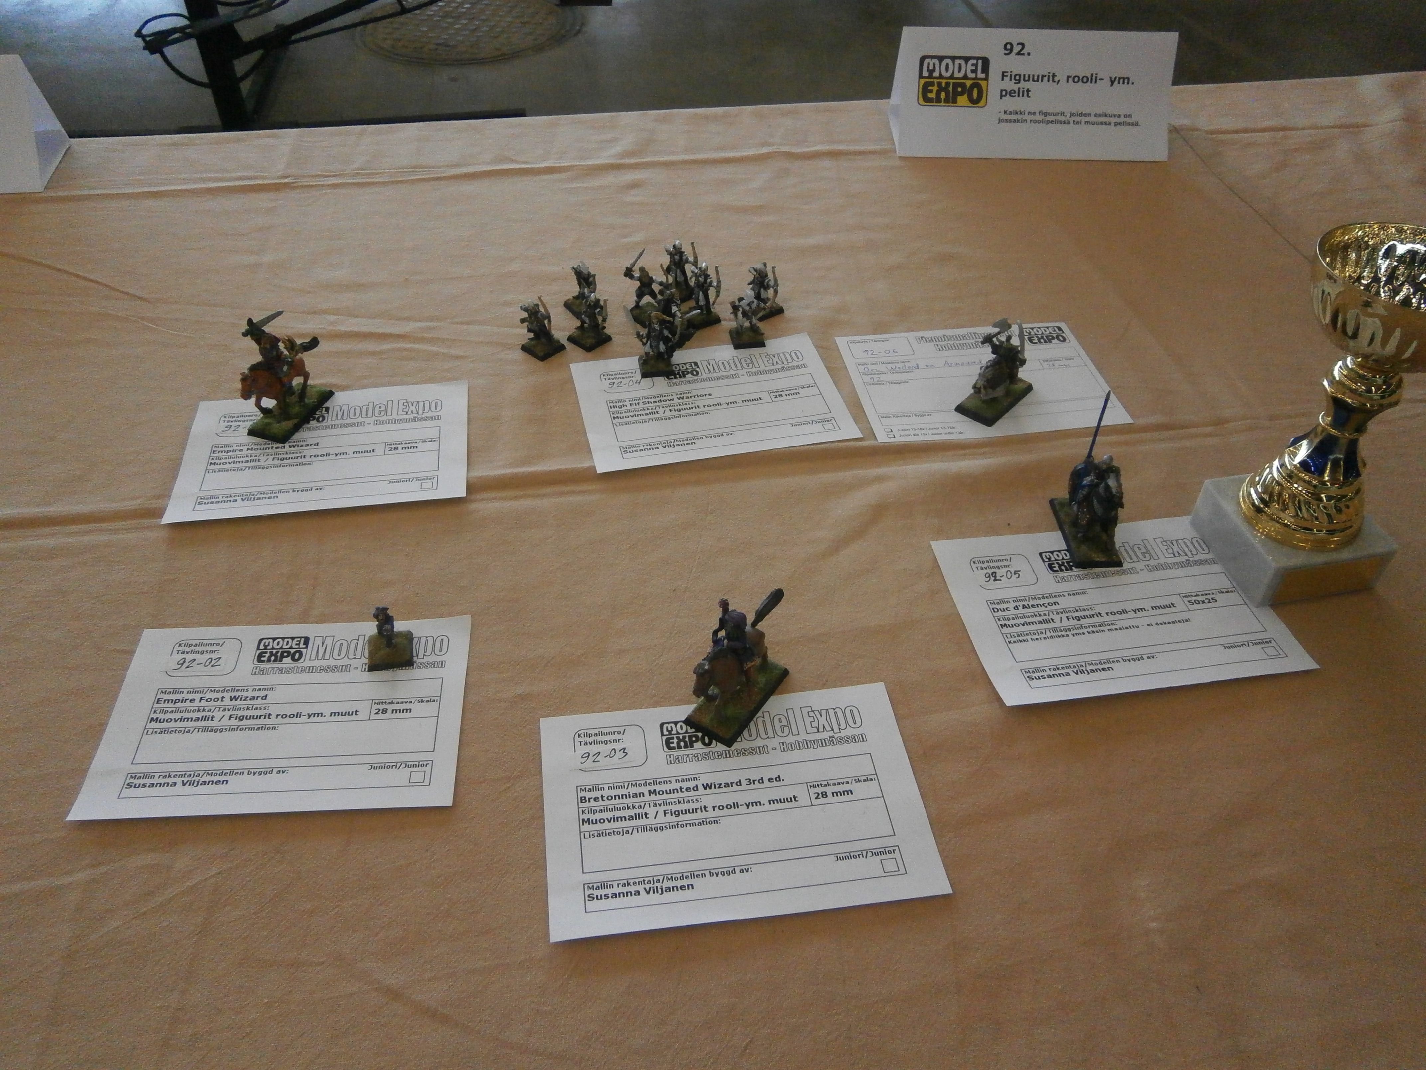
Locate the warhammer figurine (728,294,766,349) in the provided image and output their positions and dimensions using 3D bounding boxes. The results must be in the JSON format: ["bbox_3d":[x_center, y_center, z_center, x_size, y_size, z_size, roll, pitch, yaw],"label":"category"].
[{"bbox_3d":[0.022,-0.135,0.662,0.023,0.034,0.022,-4,45,-6],"label":"warhammer figurine"}]

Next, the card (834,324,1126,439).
[{"bbox_3d":[0.162,-0.096,0.650,0.153,0.002,0.102,-6,45,-7],"label":"card"}]

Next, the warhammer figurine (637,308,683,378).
[{"bbox_3d":[-0.032,-0.114,0.623,0.027,0.040,0.021,-3,45,-4],"label":"warhammer figurine"}]

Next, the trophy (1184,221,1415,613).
[{"bbox_3d":[0.292,-0.048,0.492,0.089,0.162,0.089,-8,46,-10],"label":"trophy"}]

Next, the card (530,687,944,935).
[{"bbox_3d":[0.009,0.105,0.428,0.149,0.004,0.101,-5,45,-6],"label":"card"}]

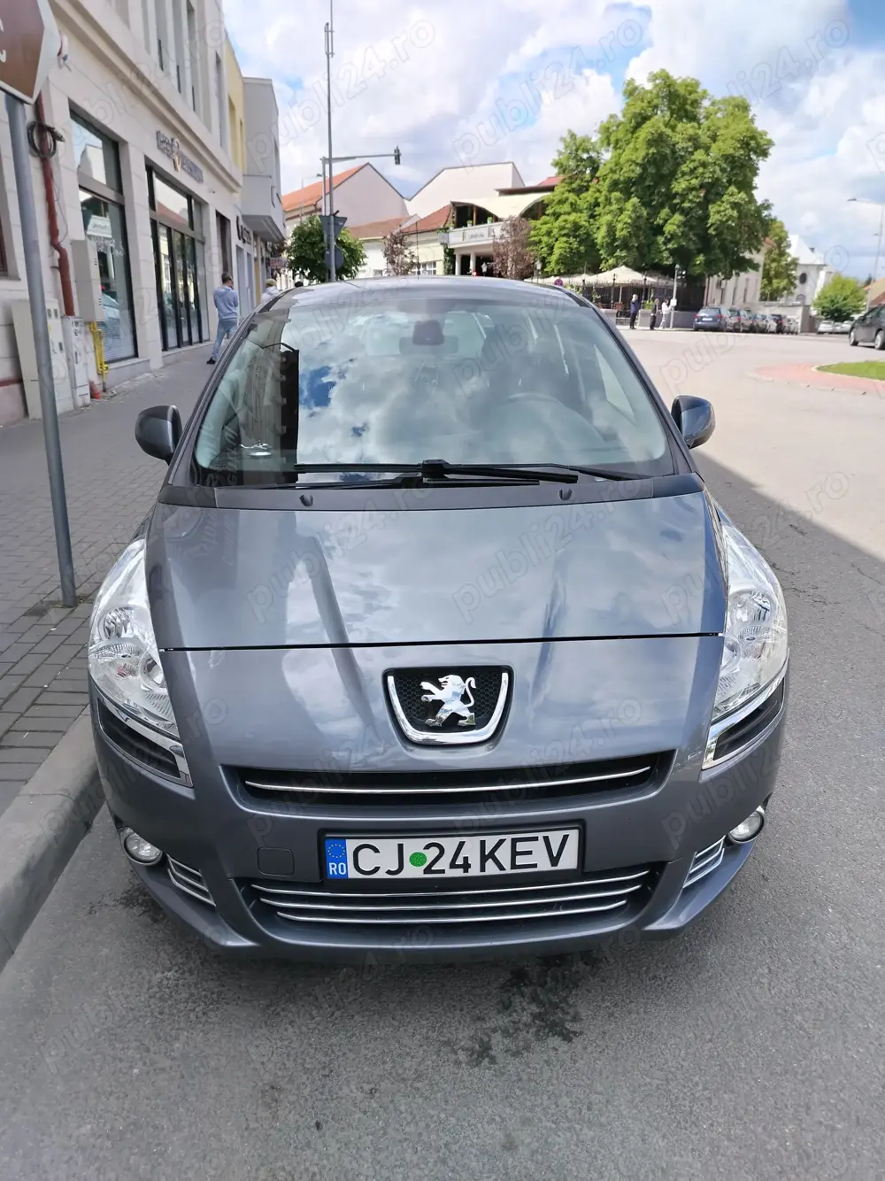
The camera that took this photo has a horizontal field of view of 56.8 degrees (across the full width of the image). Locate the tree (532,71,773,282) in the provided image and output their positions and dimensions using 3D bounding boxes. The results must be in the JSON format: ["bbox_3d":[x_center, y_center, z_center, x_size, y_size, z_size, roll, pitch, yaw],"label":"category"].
[{"bbox_3d":[12.132,-23.016,48.731,14.438,13.755,12.994,6,20,12],"label":"tree"}]

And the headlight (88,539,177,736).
[{"bbox_3d":[-0.709,0.100,1.941,0.250,0.290,0.480,-4,21,-9],"label":"headlight"}]

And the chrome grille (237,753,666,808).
[{"bbox_3d":[0.026,0.402,1.717,0.912,0.072,0.095,-2,19,-3],"label":"chrome grille"}]

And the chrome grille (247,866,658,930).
[{"bbox_3d":[0.028,0.674,1.791,0.906,0.080,0.085,-2,19,-3],"label":"chrome grille"}]

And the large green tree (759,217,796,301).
[{"bbox_3d":[31.289,-29.645,76.410,3.787,9.638,3.787,9,21,20],"label":"large green tree"}]

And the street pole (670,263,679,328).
[{"bbox_3d":[11.864,-15.106,41.865,0.220,3.204,0.220,0,19,0],"label":"street pole"}]

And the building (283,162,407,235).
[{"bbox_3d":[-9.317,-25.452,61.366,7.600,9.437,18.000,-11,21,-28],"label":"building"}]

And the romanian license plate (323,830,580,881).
[{"bbox_3d":[0.021,0.547,1.684,0.520,0.110,0.015,-2,20,-1],"label":"romanian license plate"}]

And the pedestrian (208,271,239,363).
[{"bbox_3d":[-4.453,-5.511,16.716,0.520,1.730,0.550,2,19,2],"label":"pedestrian"}]

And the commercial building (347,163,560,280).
[{"bbox_3d":[1.124,-23.994,57.000,14.000,10.000,11.000,19,27,39],"label":"commercial building"}]

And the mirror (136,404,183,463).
[{"bbox_3d":[-0.980,-0.560,2.913,0.190,0.185,0.130,-2,20,-2],"label":"mirror"}]

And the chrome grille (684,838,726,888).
[{"bbox_3d":[0.588,0.602,1.836,0.140,0.080,0.050,-13,24,-29],"label":"chrome grille"}]

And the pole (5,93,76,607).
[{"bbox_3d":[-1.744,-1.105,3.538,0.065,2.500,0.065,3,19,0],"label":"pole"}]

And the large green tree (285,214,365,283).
[{"bbox_3d":[-5.183,-14.178,36.371,3.500,4.700,3.500,0,19,0],"label":"large green tree"}]

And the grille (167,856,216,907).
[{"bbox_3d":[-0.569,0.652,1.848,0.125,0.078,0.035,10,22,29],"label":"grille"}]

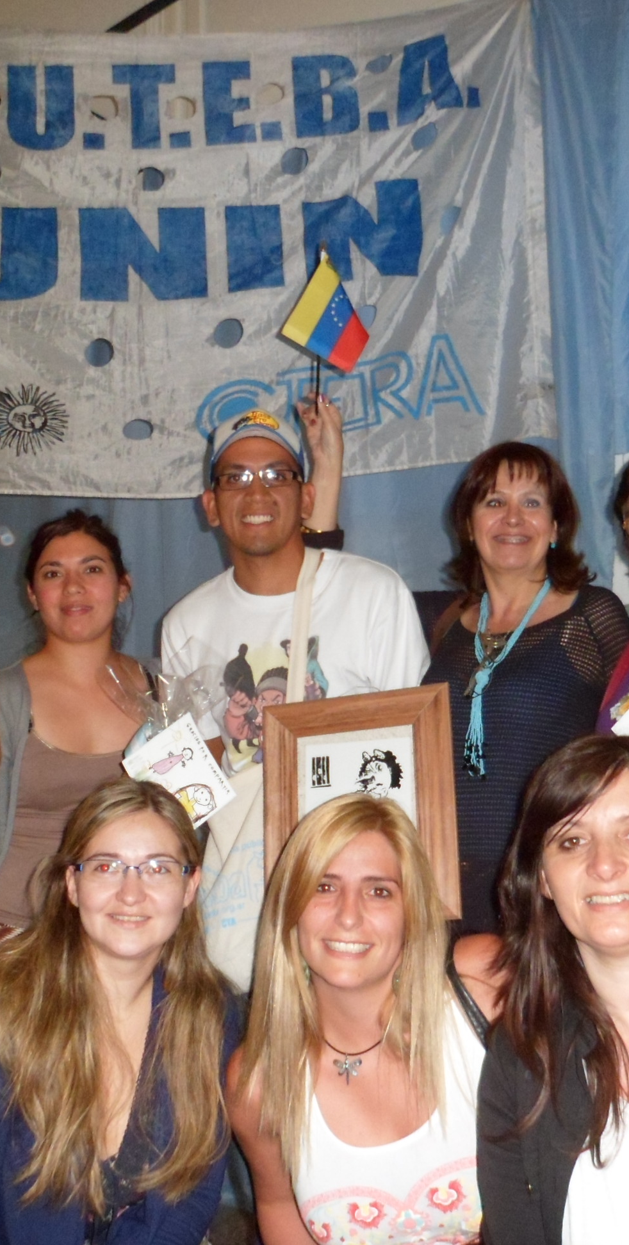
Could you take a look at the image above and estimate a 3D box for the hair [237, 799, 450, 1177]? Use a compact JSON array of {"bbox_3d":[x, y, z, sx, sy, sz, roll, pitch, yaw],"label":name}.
[{"bbox_3d":[0.032,0.412,1.480,0.240,0.430,0.230,-1,-10,2],"label":"hair"}]

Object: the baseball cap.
[{"bbox_3d":[-0.087,-0.279,2.000,0.165,0.120,0.250,0,3,-1],"label":"baseball cap"}]

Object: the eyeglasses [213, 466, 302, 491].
[{"bbox_3d":[-0.091,-0.232,2.020,0.143,0.040,0.130,0,2,-1],"label":"eyeglasses"}]

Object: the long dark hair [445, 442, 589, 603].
[{"bbox_3d":[0.352,-0.170,2.200,0.250,0.270,0.220,-2,-11,8],"label":"long dark hair"}]

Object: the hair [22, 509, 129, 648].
[{"bbox_3d":[-0.386,-0.068,2.040,0.175,0.220,0.200,-4,-11,-7],"label":"hair"}]

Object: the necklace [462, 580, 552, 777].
[{"bbox_3d":[0.330,0.102,2.140,0.145,0.320,0.170,-2,-11,8],"label":"necklace"}]

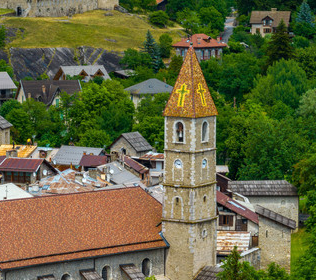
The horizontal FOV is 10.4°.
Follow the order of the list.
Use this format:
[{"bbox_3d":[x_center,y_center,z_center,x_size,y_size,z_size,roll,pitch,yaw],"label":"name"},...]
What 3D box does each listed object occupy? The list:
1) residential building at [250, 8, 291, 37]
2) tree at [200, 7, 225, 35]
[{"bbox_3d":[34.130,-35.040,525.490,12.000,8.500,9.000,1,7,12],"label":"residential building"},{"bbox_3d":[16.050,-34.700,512.540,8.000,9.300,8.000,0,7,0],"label":"tree"}]

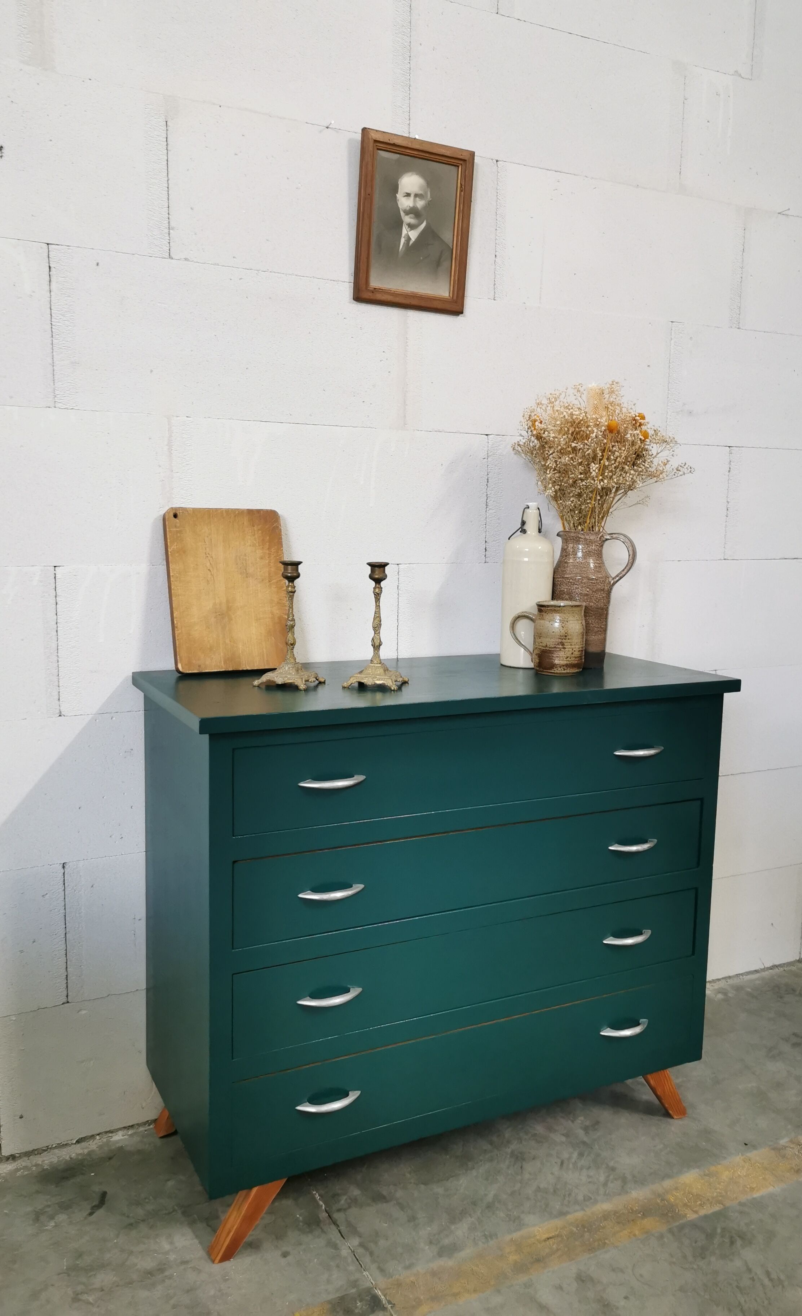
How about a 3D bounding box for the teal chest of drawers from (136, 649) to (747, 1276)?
[{"bbox_3d":[0.063,0.435,1.802,0.949,0.814,0.430,-3,9,-26],"label":"teal chest of drawers"}]

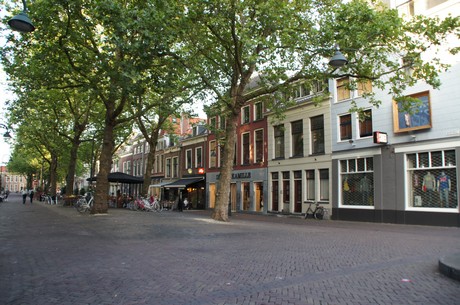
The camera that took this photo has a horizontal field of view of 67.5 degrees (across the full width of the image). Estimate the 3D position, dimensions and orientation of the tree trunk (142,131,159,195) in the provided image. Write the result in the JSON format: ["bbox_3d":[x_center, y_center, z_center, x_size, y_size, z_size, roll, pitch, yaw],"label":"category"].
[{"bbox_3d":[-6.552,1.442,28.294,0.950,6.610,0.800,1,-7,0],"label":"tree trunk"}]

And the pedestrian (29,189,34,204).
[{"bbox_3d":[-22.329,4.889,38.800,0.500,1.720,0.380,5,-8,-32],"label":"pedestrian"}]

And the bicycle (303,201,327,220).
[{"bbox_3d":[5.003,3.402,20.200,0.600,1.080,1.750,5,-8,-35],"label":"bicycle"}]

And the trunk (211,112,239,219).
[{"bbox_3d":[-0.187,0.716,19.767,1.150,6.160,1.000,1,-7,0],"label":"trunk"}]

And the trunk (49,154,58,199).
[{"bbox_3d":[-21.134,3.189,41.355,0.800,5.950,0.750,1,-7,0],"label":"trunk"}]

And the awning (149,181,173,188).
[{"bbox_3d":[-7.495,3.466,37.300,1.400,0.750,3.200,5,-8,-35],"label":"awning"}]

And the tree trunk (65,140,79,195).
[{"bbox_3d":[-15.016,2.001,32.679,0.800,6.360,0.750,1,-7,0],"label":"tree trunk"}]

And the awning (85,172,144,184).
[{"bbox_3d":[-9.467,2.159,28.600,3.700,0.800,3.700,5,-8,-35],"label":"awning"}]

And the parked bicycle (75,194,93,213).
[{"bbox_3d":[-10.225,3.687,24.800,1.750,1.100,0.600,2,-7,-14],"label":"parked bicycle"}]

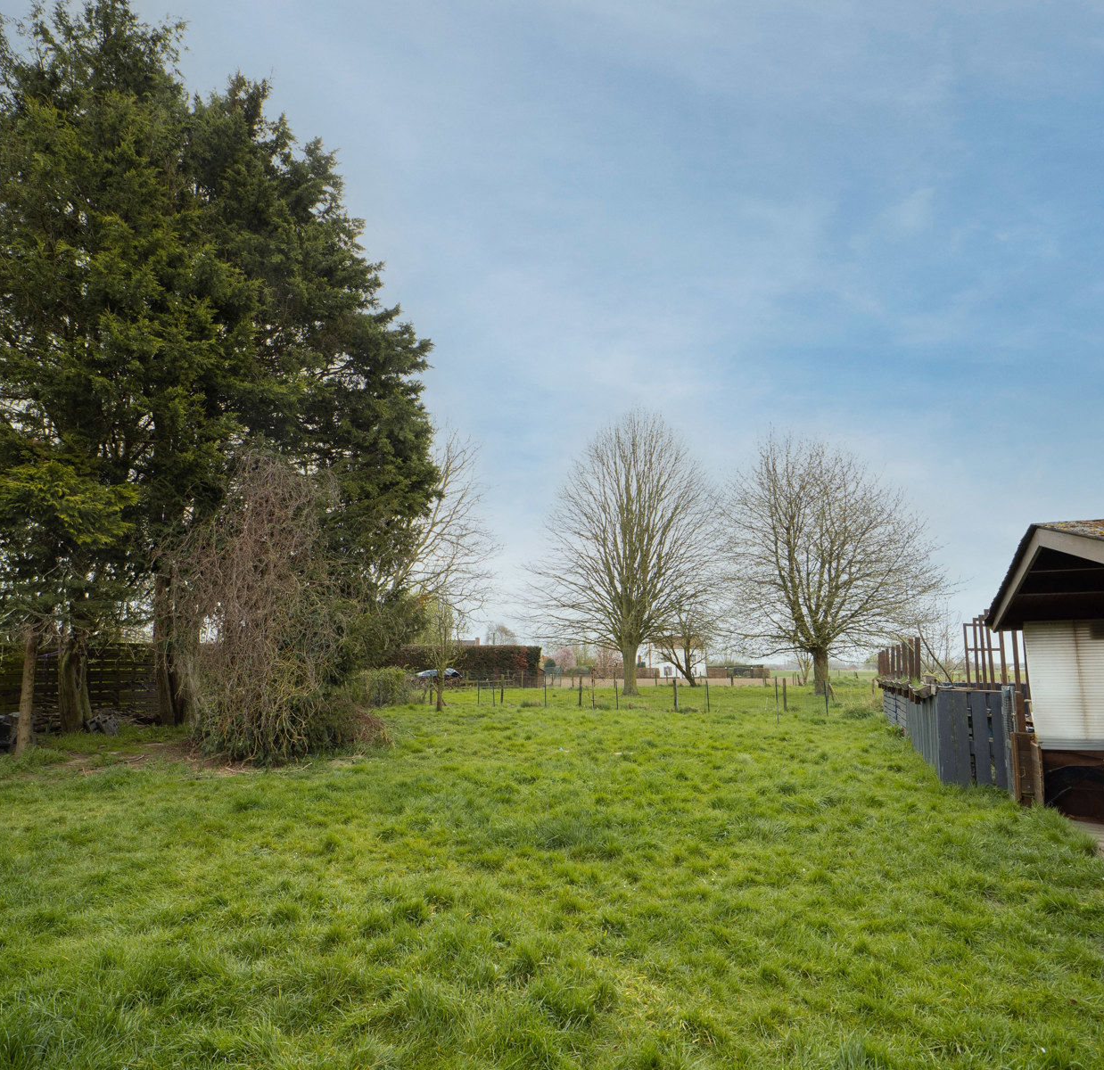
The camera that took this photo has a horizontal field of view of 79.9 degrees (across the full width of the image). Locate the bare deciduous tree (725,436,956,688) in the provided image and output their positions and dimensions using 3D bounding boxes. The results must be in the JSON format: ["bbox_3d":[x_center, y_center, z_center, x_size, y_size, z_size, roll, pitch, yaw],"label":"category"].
[{"bbox_3d":[14.737,1.293,33.857,11.560,13.570,11.210,0,-11,0],"label":"bare deciduous tree"}]

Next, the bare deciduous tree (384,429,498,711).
[{"bbox_3d":[-3.955,0.994,22.716,4.190,9.790,4.460,0,-11,0],"label":"bare deciduous tree"}]

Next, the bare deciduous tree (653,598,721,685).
[{"bbox_3d":[9.275,7.453,45.917,4.660,5.980,4.850,0,-11,0],"label":"bare deciduous tree"}]

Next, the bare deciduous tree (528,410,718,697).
[{"bbox_3d":[3.676,0.646,33.981,9.940,14.890,9.640,0,-11,0],"label":"bare deciduous tree"}]

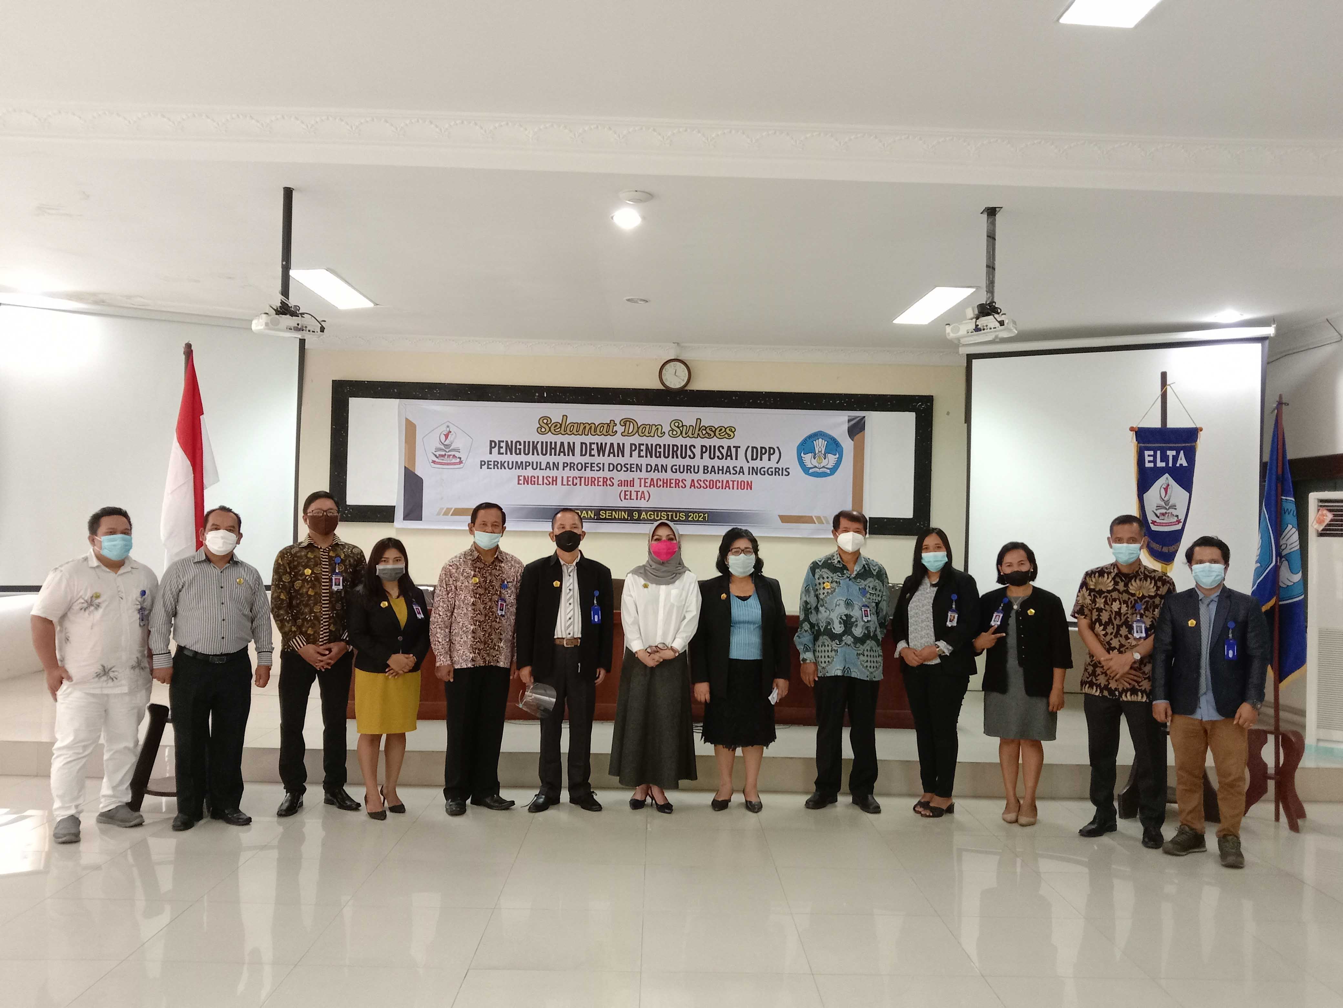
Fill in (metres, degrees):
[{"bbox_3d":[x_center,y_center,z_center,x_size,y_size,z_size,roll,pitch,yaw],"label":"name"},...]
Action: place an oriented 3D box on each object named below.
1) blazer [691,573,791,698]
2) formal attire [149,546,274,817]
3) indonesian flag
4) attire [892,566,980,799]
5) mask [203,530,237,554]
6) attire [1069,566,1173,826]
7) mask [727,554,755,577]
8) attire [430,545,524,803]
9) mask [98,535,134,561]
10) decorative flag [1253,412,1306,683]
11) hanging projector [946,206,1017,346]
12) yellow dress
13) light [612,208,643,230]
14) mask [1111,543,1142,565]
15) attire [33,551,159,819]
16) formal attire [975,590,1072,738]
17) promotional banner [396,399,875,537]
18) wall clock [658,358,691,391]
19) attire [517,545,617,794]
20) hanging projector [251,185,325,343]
[{"bbox_3d":[0.405,0.768,5.915,0.583,0.730,0.310,1,-2,-1],"label":"blazer"},{"bbox_3d":[-2.369,0.925,5.200,0.580,1.400,0.340,2,-2,-26],"label":"formal attire"},{"bbox_3d":[-2.598,-0.220,5.448,0.300,1.200,0.220,2,-1,-16],"label":"indonesian flag"},{"bbox_3d":[1.542,1.037,5.896,0.498,1.356,0.300,0,-2,32],"label":"attire"},{"bbox_3d":[-2.277,0.194,5.110,0.148,0.125,0.080,2,-2,-25],"label":"mask"},{"bbox_3d":[2.378,0.977,5.317,0.520,1.380,0.300,1,-1,22],"label":"attire"},{"bbox_3d":[0.395,0.345,5.620,0.150,0.122,0.080,1,-1,4],"label":"mask"},{"bbox_3d":[-1.064,0.932,5.530,0.510,1.420,0.300,2,-1,-16],"label":"attire"},{"bbox_3d":[-2.724,0.214,4.950,0.085,0.130,0.150,0,-2,44],"label":"mask"},{"bbox_3d":[3.547,0.257,5.889,0.283,1.592,0.270,1,-2,29],"label":"decorative flag"},{"bbox_3d":[1.535,-1.112,4.988,0.310,0.660,0.270,1,-1,28],"label":"hanging projector"},{"bbox_3d":[-1.577,0.879,5.620,0.354,0.792,0.260,2,-2,-21],"label":"yellow dress"},{"bbox_3d":[-0.230,-1.496,5.290,0.165,0.080,0.165,1,-1,-1],"label":"light"},{"bbox_3d":[2.338,0.253,5.180,0.143,0.118,0.080,1,-2,24],"label":"mask"},{"bbox_3d":[-2.937,0.924,5.165,0.562,1.369,0.360,3,-2,-44],"label":"attire"},{"bbox_3d":[2.010,0.905,5.746,0.502,0.881,0.300,1,-2,26],"label":"formal attire"},{"bbox_3d":[-0.320,-0.296,8.694,4.080,1.100,0.040,1,-1,-1],"label":"promotional banner"},{"bbox_3d":[0.031,-1.100,8.600,0.282,0.282,0.045,1,-1,-1],"label":"wall clock"},{"bbox_3d":[-0.612,0.989,5.815,0.565,1.428,0.310,2,-2,-8],"label":"attire"},{"bbox_3d":[-1.873,-1.166,4.938,0.310,0.730,0.270,2,-1,-32],"label":"hanging projector"}]

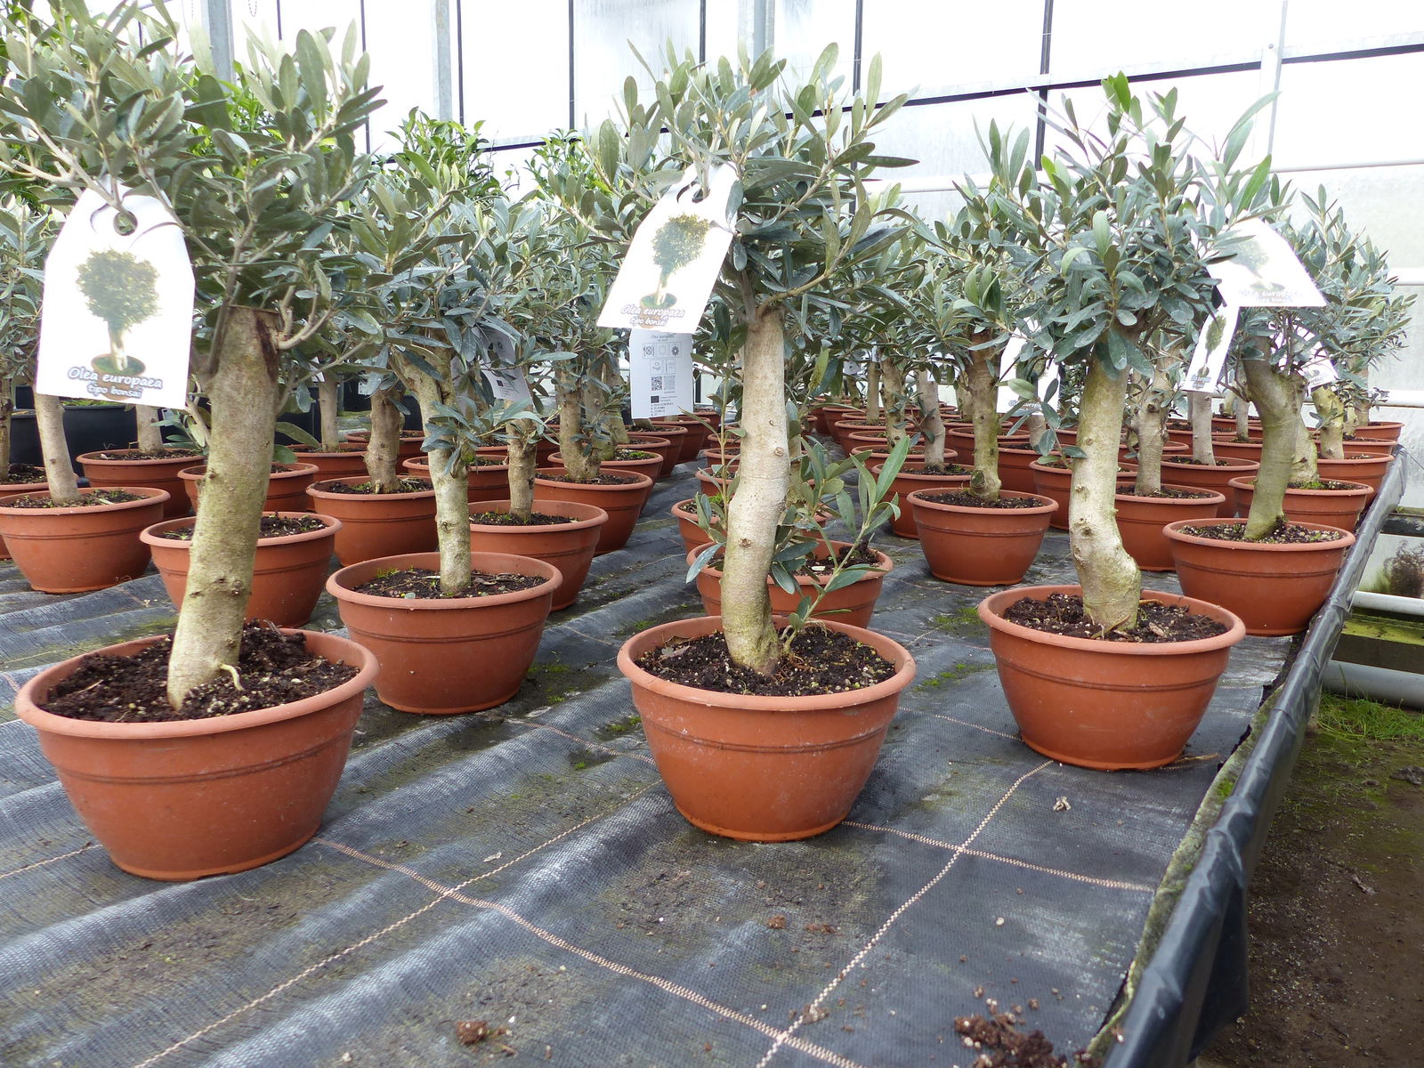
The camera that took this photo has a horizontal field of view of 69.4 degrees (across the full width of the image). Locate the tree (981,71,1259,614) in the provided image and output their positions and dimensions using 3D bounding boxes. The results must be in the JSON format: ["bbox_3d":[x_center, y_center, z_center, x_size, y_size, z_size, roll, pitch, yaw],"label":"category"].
[{"bbox_3d":[0.404,-0.166,1.013,0.252,0.530,0.237,5,11,21],"label":"tree"}]

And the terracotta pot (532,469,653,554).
[{"bbox_3d":[-0.256,-0.045,2.095,0.272,0.148,0.272,1,10,0],"label":"terracotta pot"}]

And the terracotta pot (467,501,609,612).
[{"bbox_3d":[-0.288,0.034,1.600,0.255,0.134,0.255,1,11,0],"label":"terracotta pot"}]

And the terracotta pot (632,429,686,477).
[{"bbox_3d":[-0.186,-0.226,2.838,0.238,0.125,0.238,1,11,0],"label":"terracotta pot"}]

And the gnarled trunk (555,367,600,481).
[{"bbox_3d":[-0.237,-0.195,1.816,0.079,0.202,0.069,0,11,-7],"label":"gnarled trunk"}]

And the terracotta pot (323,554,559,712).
[{"bbox_3d":[-0.317,0.118,1.244,0.272,0.148,0.272,1,10,0],"label":"terracotta pot"}]

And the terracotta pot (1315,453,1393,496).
[{"bbox_3d":[1.742,-0.146,2.875,0.272,0.148,0.272,1,10,0],"label":"terracotta pot"}]

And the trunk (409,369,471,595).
[{"bbox_3d":[-0.301,-0.057,1.137,0.067,0.247,0.054,-2,11,-15],"label":"trunk"}]

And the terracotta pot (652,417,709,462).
[{"bbox_3d":[-0.123,-0.290,3.177,0.238,0.125,0.238,1,11,0],"label":"terracotta pot"}]

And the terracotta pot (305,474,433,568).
[{"bbox_3d":[-0.612,-0.023,1.907,0.256,0.136,0.256,1,10,0],"label":"terracotta pot"}]

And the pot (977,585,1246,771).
[{"bbox_3d":[0.376,0.137,0.992,0.238,0.125,0.238,1,11,0],"label":"pot"}]

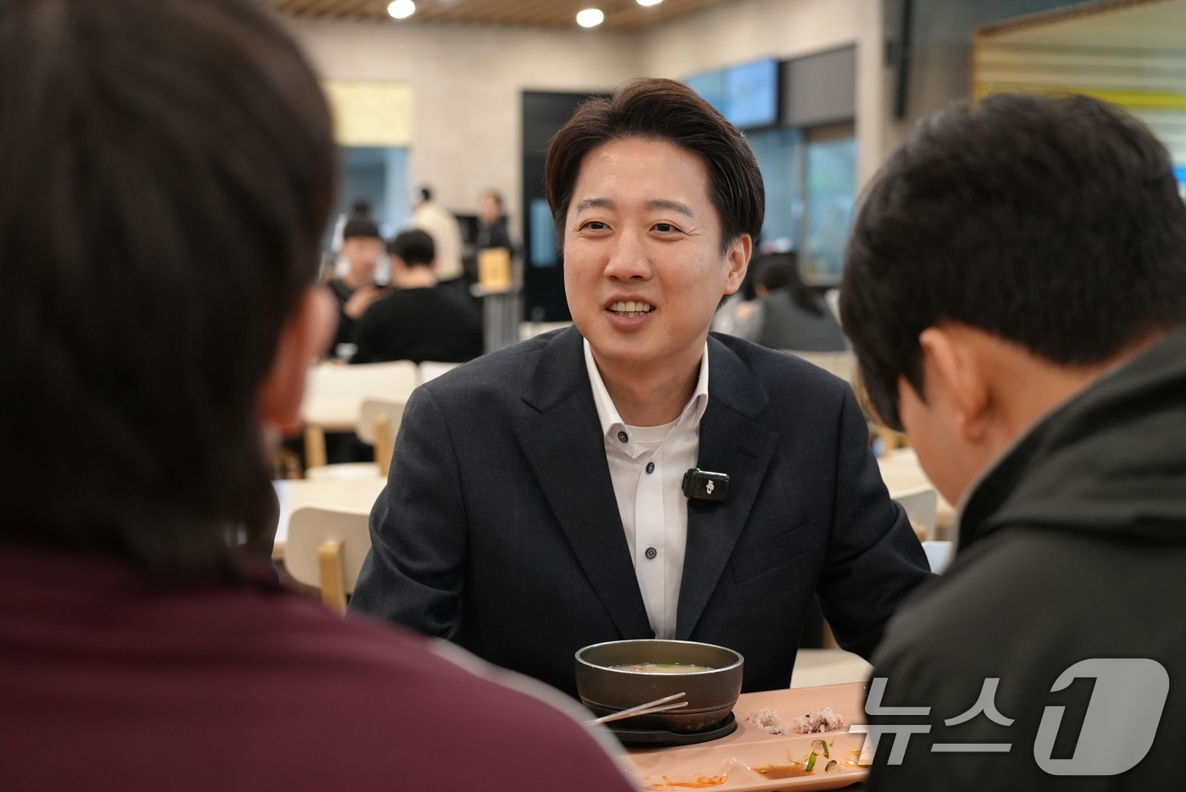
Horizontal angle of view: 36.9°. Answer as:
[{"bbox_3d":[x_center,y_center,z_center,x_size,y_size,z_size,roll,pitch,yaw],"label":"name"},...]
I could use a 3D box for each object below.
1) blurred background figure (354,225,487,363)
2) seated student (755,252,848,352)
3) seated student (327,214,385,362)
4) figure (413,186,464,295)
[{"bbox_3d":[-0.669,-0.020,7.017,0.540,1.260,0.800,-1,4,-11],"label":"blurred background figure"},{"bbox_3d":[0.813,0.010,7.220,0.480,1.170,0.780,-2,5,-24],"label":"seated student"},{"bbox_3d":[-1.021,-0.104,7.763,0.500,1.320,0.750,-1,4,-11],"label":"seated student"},{"bbox_3d":[-1.134,-0.676,12.985,0.380,1.700,0.480,2,5,30],"label":"figure"}]

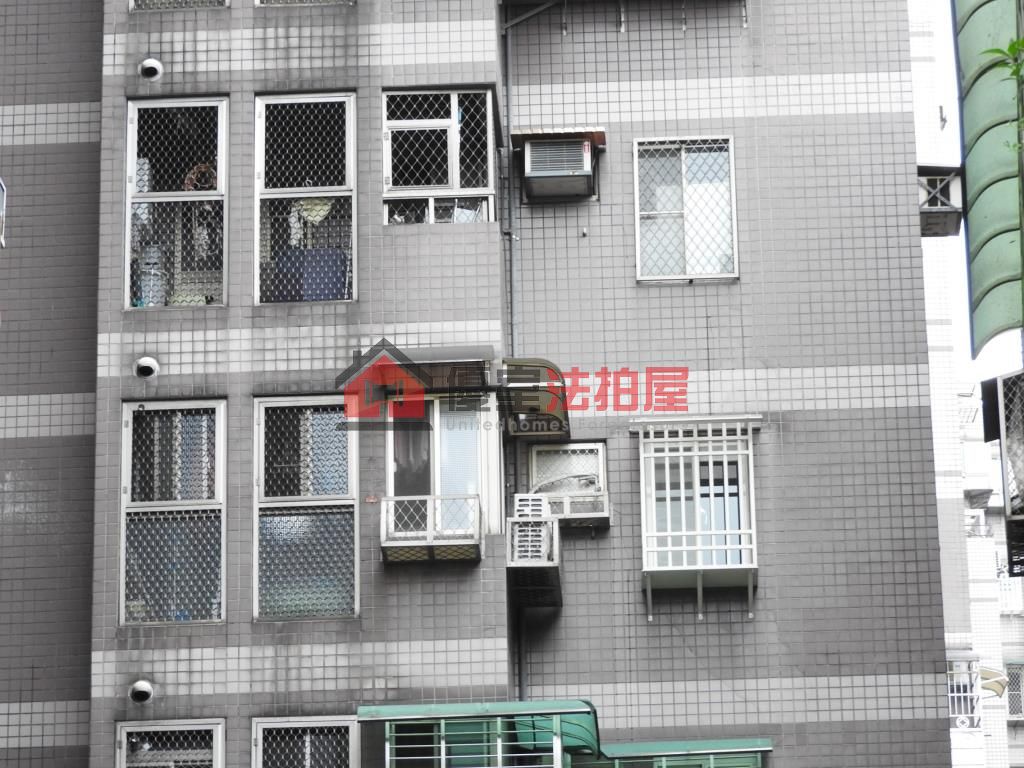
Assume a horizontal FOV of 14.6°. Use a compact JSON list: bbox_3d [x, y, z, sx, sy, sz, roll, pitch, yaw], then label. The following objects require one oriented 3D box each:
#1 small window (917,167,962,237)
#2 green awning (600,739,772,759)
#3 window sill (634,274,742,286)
[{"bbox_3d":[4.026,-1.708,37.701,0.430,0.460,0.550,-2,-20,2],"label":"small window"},{"bbox_3d":[1.587,3.307,36.241,1.555,0.267,0.500,-2,-20,2],"label":"green awning"},{"bbox_3d":[1.615,-0.972,36.750,0.940,0.070,0.150,-2,-20,2],"label":"window sill"}]

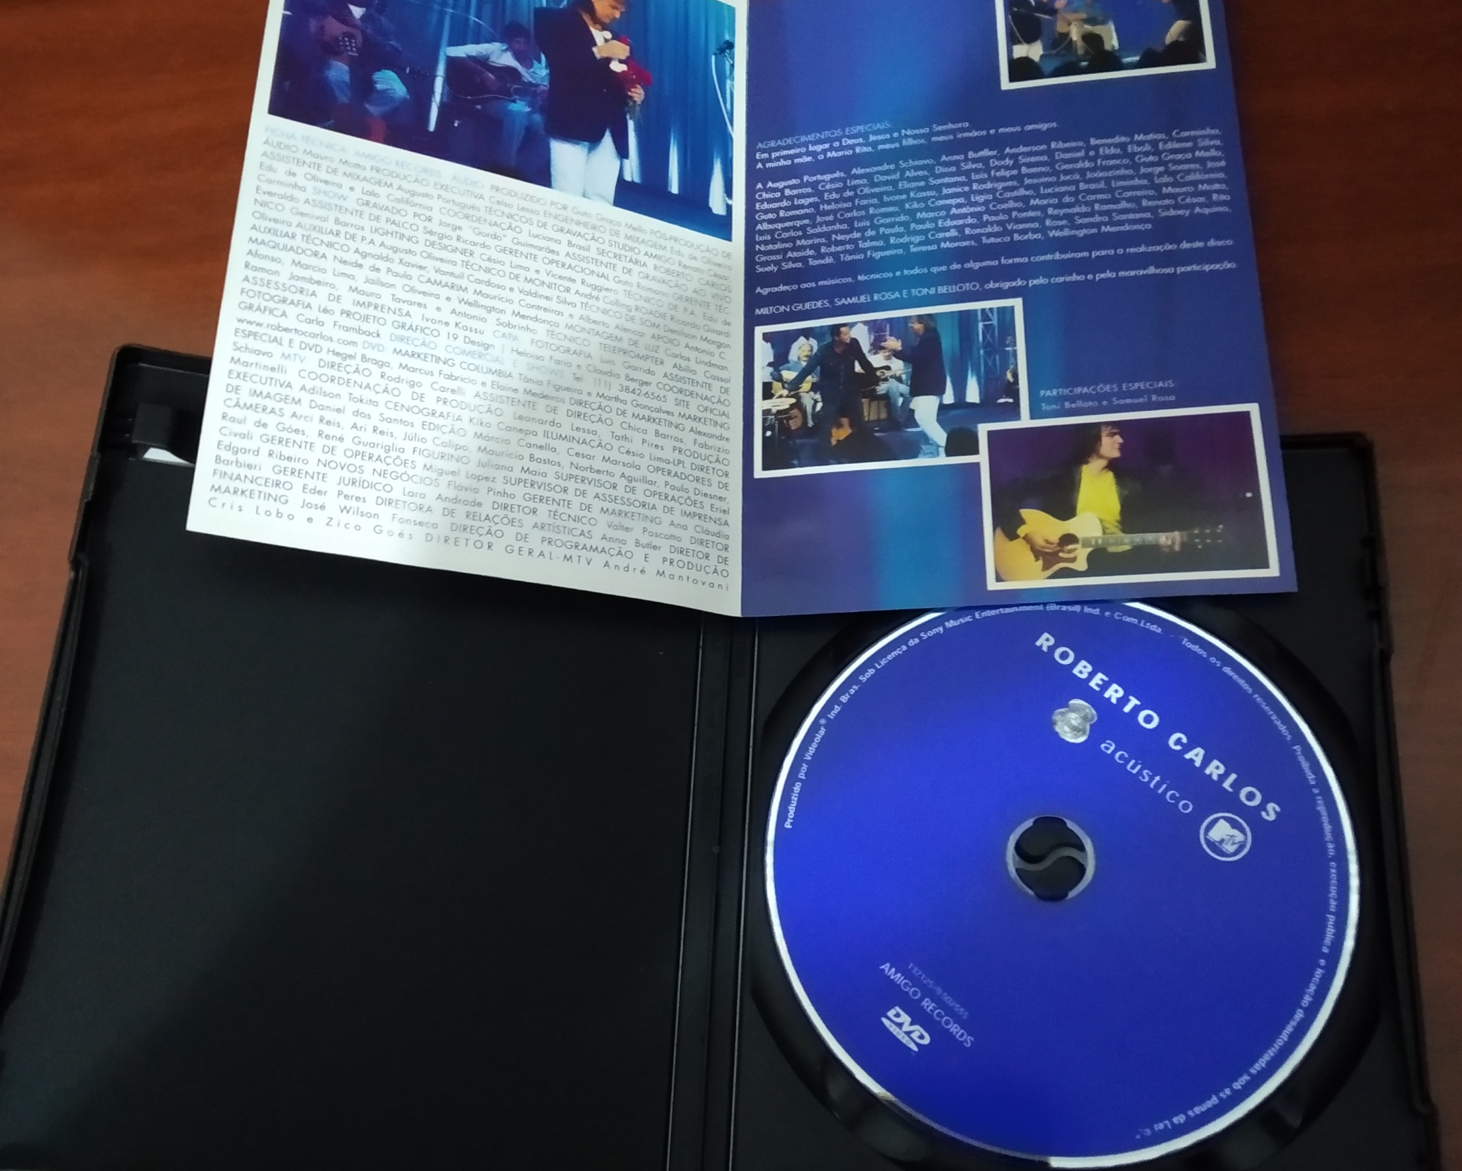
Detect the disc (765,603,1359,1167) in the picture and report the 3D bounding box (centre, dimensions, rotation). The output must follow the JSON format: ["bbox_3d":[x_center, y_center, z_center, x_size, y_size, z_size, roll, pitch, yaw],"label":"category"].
[{"bbox_3d":[0.067,0.057,0.305,0.120,0.001,0.120,0,70,9],"label":"disc"}]

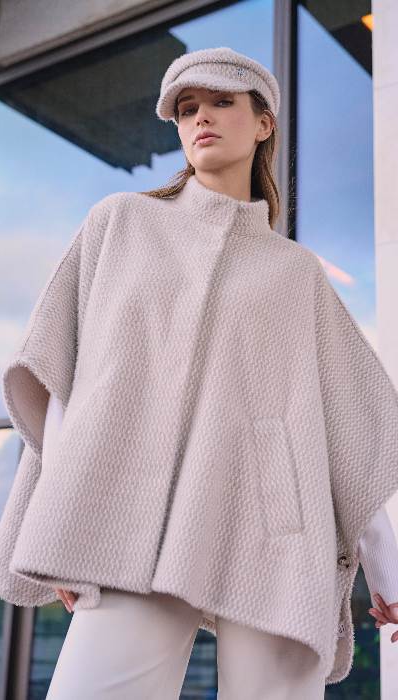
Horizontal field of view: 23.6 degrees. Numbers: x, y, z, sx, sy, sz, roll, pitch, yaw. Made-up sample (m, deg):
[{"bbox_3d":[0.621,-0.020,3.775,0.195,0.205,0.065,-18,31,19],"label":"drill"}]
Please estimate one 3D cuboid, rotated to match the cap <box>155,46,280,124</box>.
[{"bbox_3d":[0.033,-0.444,1.630,0.205,0.140,0.255,-4,-11,22],"label":"cap"}]

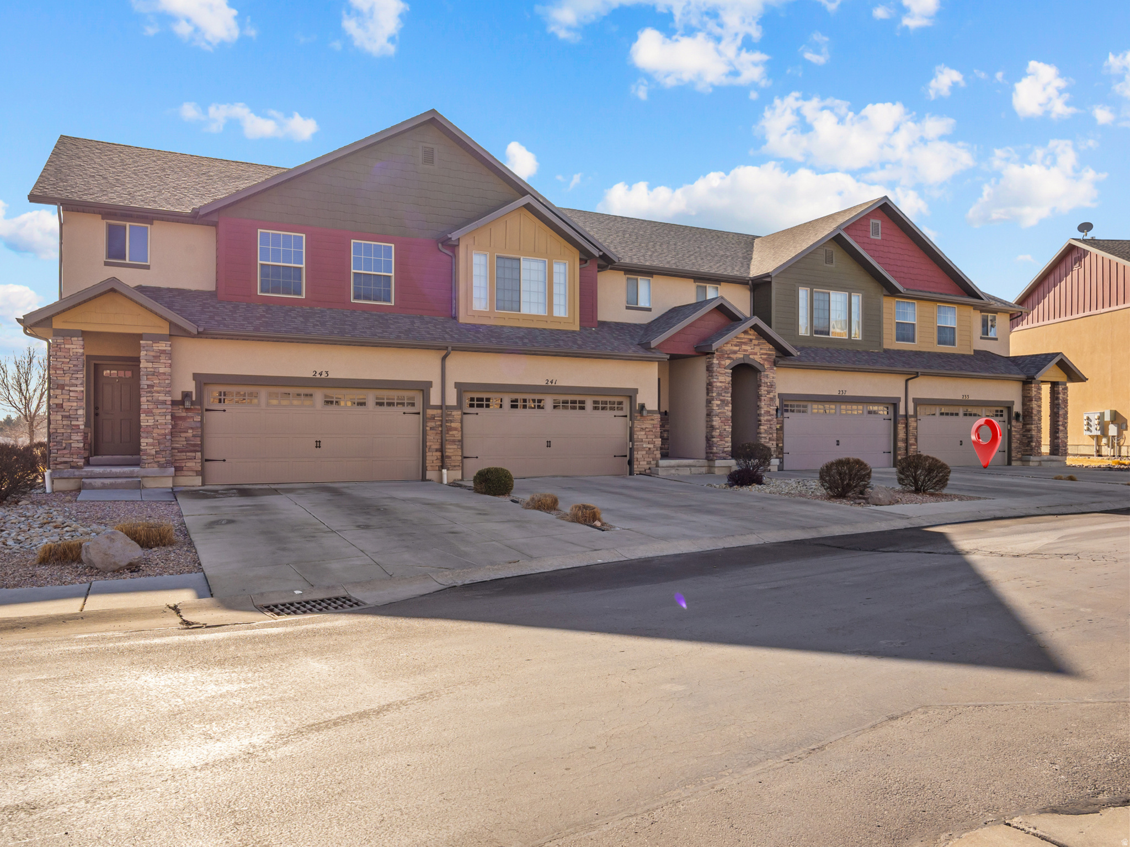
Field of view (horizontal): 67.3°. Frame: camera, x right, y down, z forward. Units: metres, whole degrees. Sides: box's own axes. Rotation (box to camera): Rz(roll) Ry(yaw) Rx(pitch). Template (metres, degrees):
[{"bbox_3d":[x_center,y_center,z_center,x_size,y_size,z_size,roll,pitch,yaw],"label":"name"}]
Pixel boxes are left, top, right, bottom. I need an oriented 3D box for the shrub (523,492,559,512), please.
[{"bbox_3d":[-0.447,1.447,15.638,0.683,0.325,0.615,1,-1,-27],"label":"shrub"}]

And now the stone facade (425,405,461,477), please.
[{"bbox_3d":[-2.945,0.446,20.473,0.902,1.676,0.200,1,-1,-27],"label":"stone facade"}]

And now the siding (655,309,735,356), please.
[{"bbox_3d":[3.816,-2.666,24.584,2.845,1.410,0.101,1,-1,-27],"label":"siding"}]

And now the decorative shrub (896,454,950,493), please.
[{"bbox_3d":[8.773,1.217,20.800,1.298,0.919,1.300,1,-1,-28],"label":"decorative shrub"}]

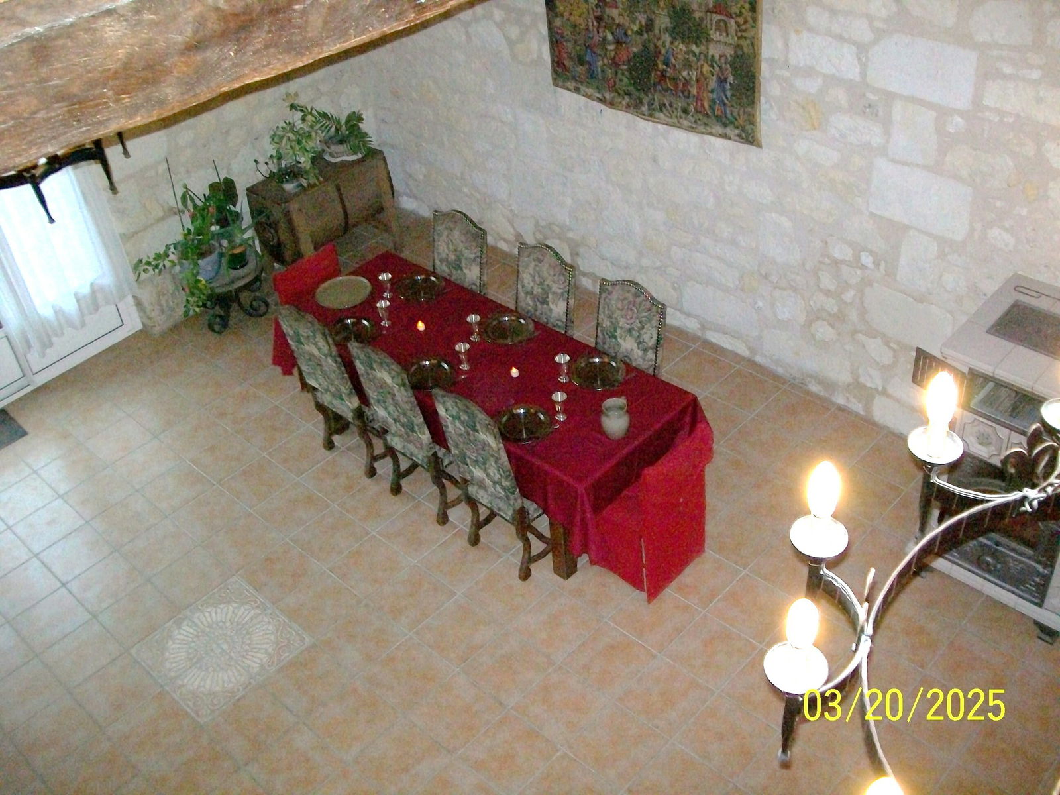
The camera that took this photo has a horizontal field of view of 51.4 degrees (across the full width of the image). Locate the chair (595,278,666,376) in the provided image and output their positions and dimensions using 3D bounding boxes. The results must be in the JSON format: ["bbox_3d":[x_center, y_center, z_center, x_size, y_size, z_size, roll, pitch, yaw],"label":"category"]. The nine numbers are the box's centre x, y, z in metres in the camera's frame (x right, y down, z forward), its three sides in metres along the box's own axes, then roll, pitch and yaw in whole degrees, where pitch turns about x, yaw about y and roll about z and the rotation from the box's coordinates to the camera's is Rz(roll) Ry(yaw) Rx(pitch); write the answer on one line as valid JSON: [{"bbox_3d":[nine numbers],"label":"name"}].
[{"bbox_3d":[0.385,-0.026,5.799,0.460,1.102,0.558,28,49,35],"label":"chair"}]

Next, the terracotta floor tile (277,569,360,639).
[{"bbox_3d":[-1.052,1.033,5.523,0.325,0.010,0.325,28,49,35],"label":"terracotta floor tile"}]

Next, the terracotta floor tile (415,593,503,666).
[{"bbox_3d":[-0.347,1.145,5.395,0.321,0.010,0.321,28,49,34],"label":"terracotta floor tile"}]

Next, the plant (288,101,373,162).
[{"bbox_3d":[-1.443,-1.929,7.988,0.420,0.360,0.500,28,49,35],"label":"plant"}]

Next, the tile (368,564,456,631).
[{"bbox_3d":[-0.583,0.996,5.497,0.330,0.010,0.330,28,49,35],"label":"tile"}]

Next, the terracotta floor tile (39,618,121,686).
[{"bbox_3d":[-2.206,1.265,5.441,0.321,0.010,0.321,28,49,34],"label":"terracotta floor tile"}]

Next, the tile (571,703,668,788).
[{"bbox_3d":[0.388,1.529,4.831,0.321,0.010,0.321,28,49,34],"label":"tile"}]

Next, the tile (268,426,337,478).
[{"bbox_3d":[-1.327,0.322,6.460,0.325,0.010,0.325,28,49,35],"label":"tile"}]

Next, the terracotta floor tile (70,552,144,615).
[{"bbox_3d":[-2.203,0.964,5.735,0.325,0.010,0.325,28,49,35],"label":"terracotta floor tile"}]

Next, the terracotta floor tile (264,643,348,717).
[{"bbox_3d":[-1.043,1.328,5.179,0.332,0.012,0.332,28,49,35],"label":"terracotta floor tile"}]

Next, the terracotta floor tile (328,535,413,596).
[{"bbox_3d":[-0.825,0.869,5.689,0.330,0.010,0.330,28,49,35],"label":"terracotta floor tile"}]

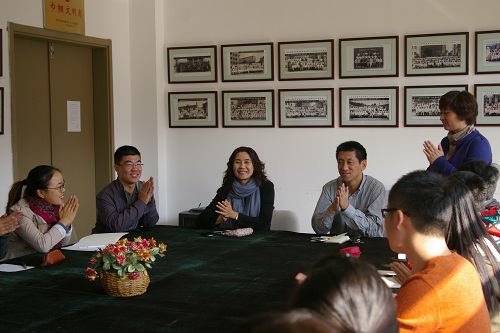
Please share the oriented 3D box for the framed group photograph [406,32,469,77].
[{"bbox_3d":[1.626,-0.975,6.300,0.541,0.360,0.025,1,5,21],"label":"framed group photograph"}]

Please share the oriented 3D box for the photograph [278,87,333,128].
[{"bbox_3d":[0.527,-0.547,6.768,0.541,0.360,0.025,1,5,21],"label":"photograph"}]

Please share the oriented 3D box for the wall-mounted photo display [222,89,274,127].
[{"bbox_3d":[-0.016,-0.556,6.982,0.541,0.360,0.025,1,5,21],"label":"wall-mounted photo display"}]

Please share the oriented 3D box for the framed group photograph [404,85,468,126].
[{"bbox_3d":[1.623,-0.523,6.307,0.543,0.359,0.025,1,5,22],"label":"framed group photograph"}]

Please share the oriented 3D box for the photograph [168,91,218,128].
[{"bbox_3d":[-0.569,-0.562,7.205,0.543,0.359,0.025,1,5,22],"label":"photograph"}]

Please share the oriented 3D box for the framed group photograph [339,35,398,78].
[{"bbox_3d":[1.073,-0.983,6.517,0.541,0.360,0.025,1,5,21],"label":"framed group photograph"}]

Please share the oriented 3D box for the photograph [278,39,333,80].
[{"bbox_3d":[0.523,-0.990,6.733,0.541,0.360,0.025,1,5,21],"label":"photograph"}]

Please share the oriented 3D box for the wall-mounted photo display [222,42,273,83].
[{"bbox_3d":[-0.027,-0.998,6.946,0.543,0.359,0.025,1,5,22],"label":"wall-mounted photo display"}]

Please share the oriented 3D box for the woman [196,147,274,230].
[{"bbox_3d":[-0.080,0.489,4.429,0.500,1.200,0.680,0,4,13],"label":"woman"}]

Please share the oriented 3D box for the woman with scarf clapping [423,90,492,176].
[{"bbox_3d":[1.262,0.337,4.391,0.430,1.590,0.470,-3,5,-23],"label":"woman with scarf clapping"}]

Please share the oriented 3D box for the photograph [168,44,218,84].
[{"bbox_3d":[-0.577,-1.007,7.171,0.543,0.359,0.025,1,5,22],"label":"photograph"}]

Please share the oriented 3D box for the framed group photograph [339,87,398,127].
[{"bbox_3d":[1.074,-0.532,6.532,0.543,0.359,0.025,1,5,22],"label":"framed group photograph"}]

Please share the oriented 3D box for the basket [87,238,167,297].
[{"bbox_3d":[-0.499,0.393,2.875,0.310,0.205,0.250,-2,4,-10],"label":"basket"}]

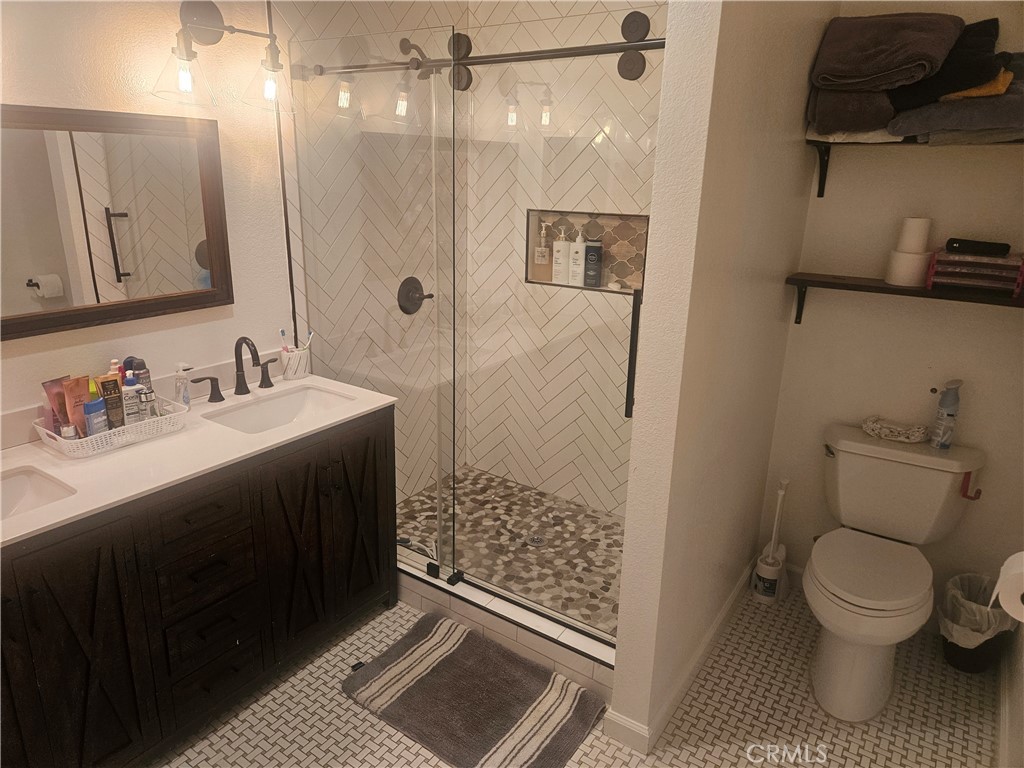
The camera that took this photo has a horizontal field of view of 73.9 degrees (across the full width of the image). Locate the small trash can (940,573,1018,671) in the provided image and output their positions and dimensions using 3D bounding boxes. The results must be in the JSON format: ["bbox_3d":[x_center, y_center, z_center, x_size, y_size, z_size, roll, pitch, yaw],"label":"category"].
[{"bbox_3d":[1.661,0.879,2.456,0.209,0.275,0.209,13,21,33],"label":"small trash can"}]

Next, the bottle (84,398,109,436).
[{"bbox_3d":[-1.168,0.108,1.911,0.032,0.132,0.052,6,18,14],"label":"bottle"}]

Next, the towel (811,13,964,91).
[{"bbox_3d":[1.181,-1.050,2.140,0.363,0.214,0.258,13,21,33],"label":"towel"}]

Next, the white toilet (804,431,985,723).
[{"bbox_3d":[1.221,0.612,2.282,0.477,0.719,0.689,12,20,31],"label":"white toilet"}]

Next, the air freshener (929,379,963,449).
[{"bbox_3d":[1.512,0.104,2.365,0.064,0.244,0.062,-10,21,-31],"label":"air freshener"}]

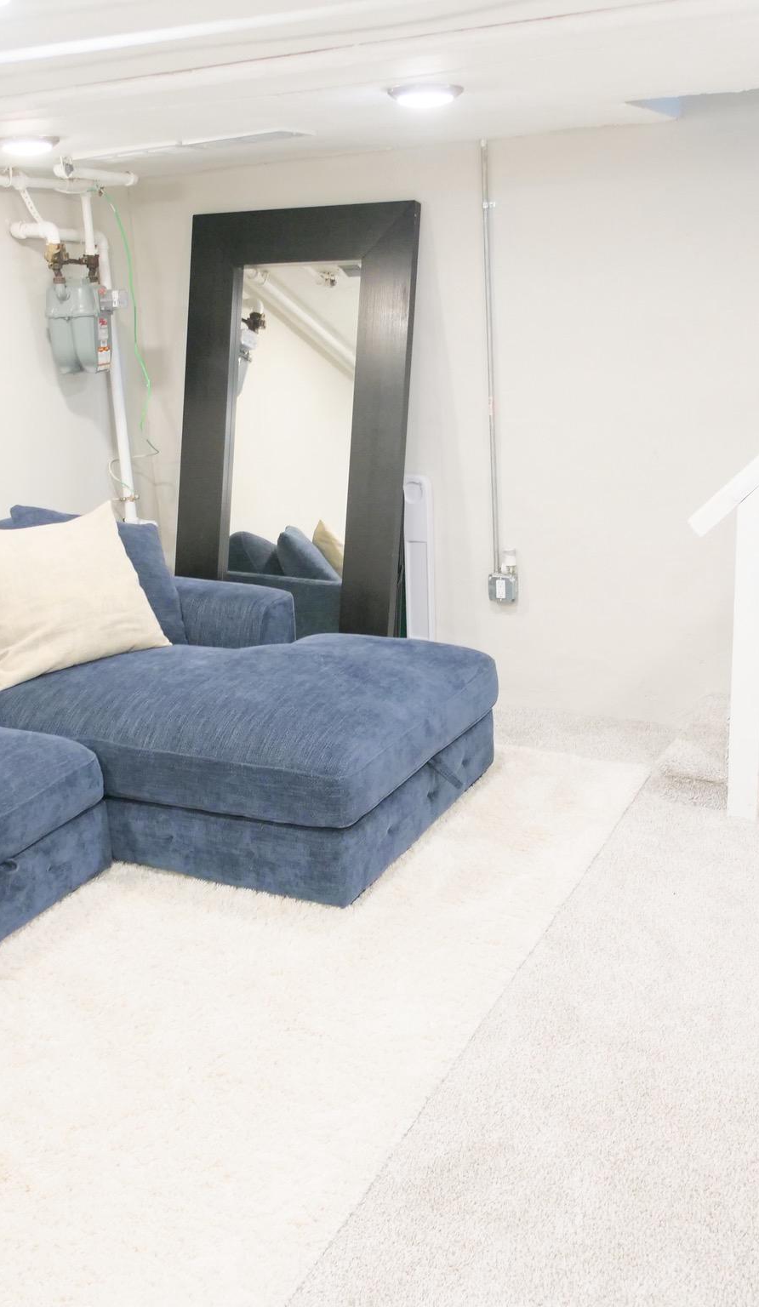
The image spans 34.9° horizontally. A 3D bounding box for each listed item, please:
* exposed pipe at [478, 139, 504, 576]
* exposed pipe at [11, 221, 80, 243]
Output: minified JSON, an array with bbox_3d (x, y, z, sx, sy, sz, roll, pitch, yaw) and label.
[{"bbox_3d":[0.396,-1.013,4.290,0.022,1.500,0.022,5,18,26],"label":"exposed pipe"},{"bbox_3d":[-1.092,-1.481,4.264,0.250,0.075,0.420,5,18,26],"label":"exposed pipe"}]

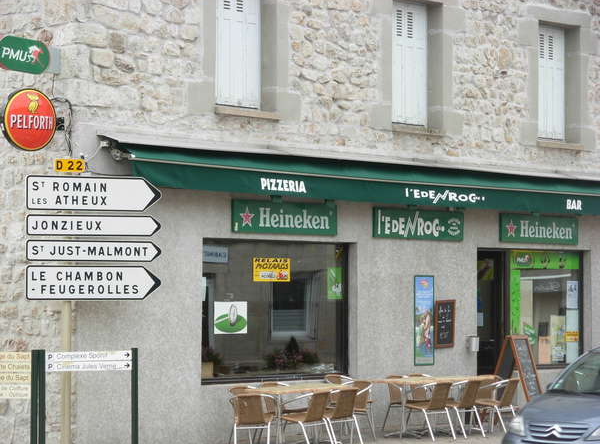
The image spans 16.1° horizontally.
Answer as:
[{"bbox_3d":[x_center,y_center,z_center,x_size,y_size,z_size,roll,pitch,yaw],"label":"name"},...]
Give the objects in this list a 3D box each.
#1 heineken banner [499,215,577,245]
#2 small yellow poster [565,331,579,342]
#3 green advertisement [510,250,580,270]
[{"bbox_3d":[3.597,0.110,31.871,0.050,0.420,2.021,-1,-3,42],"label":"heineken banner"},{"bbox_3d":[4.218,1.774,32.826,0.010,0.152,0.378,-1,-3,42],"label":"small yellow poster"},{"bbox_3d":[3.743,0.585,32.369,0.030,0.280,1.980,-1,-2,38],"label":"green advertisement"}]

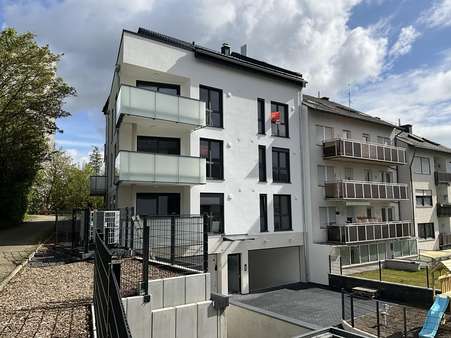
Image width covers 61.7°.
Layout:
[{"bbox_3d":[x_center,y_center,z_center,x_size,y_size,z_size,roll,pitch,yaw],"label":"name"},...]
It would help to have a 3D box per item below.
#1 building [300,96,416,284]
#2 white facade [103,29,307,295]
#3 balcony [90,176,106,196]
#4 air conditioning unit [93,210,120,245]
[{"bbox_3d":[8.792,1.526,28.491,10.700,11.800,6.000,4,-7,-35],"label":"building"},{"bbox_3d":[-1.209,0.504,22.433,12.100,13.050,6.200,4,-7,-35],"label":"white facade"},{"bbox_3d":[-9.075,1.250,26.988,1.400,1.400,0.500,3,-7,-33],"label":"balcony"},{"bbox_3d":[-4.525,2.253,14.547,0.850,1.300,0.500,5,-8,-42],"label":"air conditioning unit"}]

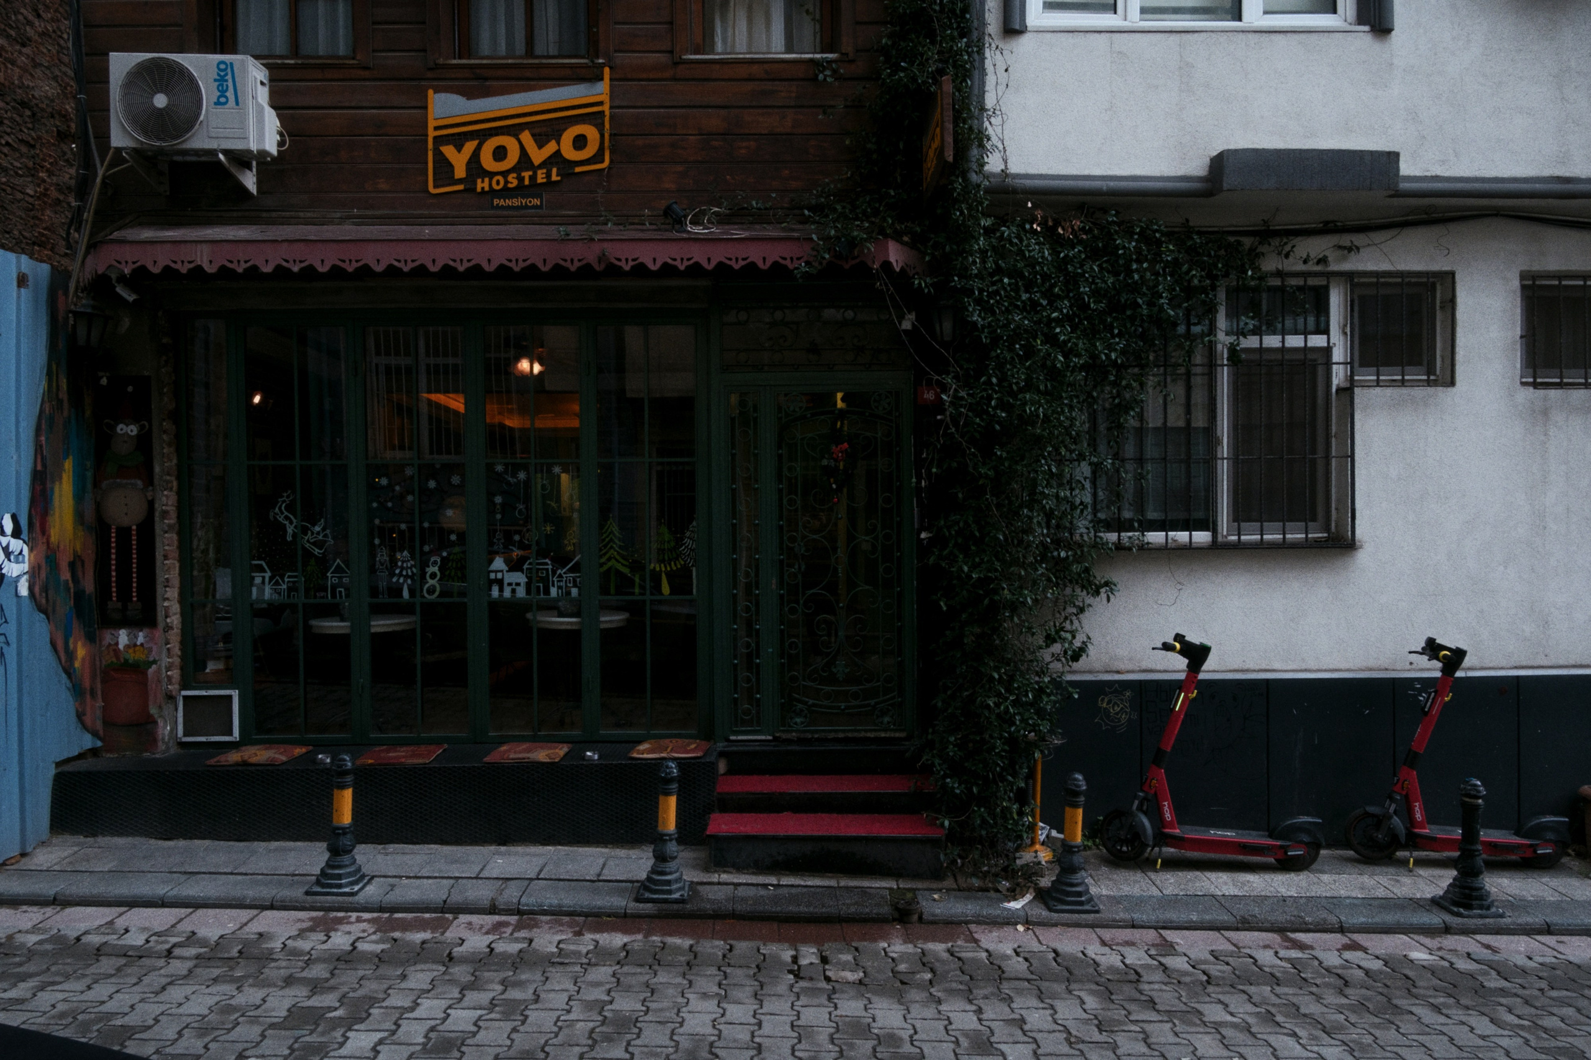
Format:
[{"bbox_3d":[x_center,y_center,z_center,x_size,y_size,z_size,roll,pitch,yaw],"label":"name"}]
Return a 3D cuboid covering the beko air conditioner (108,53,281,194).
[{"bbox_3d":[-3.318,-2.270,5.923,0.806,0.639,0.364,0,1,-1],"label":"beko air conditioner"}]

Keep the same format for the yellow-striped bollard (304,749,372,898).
[{"bbox_3d":[-2.180,1.386,5.064,0.235,0.632,0.235,0,1,-2],"label":"yellow-striped bollard"}]

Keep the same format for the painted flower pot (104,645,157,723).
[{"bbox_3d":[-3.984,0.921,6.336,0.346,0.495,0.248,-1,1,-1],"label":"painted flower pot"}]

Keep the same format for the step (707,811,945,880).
[{"bbox_3d":[0.154,1.633,5.515,1.189,0.211,0.384,0,1,-1],"label":"step"}]

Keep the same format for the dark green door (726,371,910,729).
[{"bbox_3d":[0.133,0.189,6.286,1.097,2.082,0.089,0,1,-1],"label":"dark green door"}]

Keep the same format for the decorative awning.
[{"bbox_3d":[-1.674,-1.597,6.024,4.871,0.381,0.423,0,1,-1],"label":"decorative awning"}]

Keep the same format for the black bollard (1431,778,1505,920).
[{"bbox_3d":[3.354,1.569,5.300,0.235,0.655,0.235,0,1,-2],"label":"black bollard"}]

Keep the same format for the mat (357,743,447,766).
[{"bbox_3d":[-2.166,1.254,5.874,0.389,0.035,0.414,0,1,-1],"label":"mat"}]

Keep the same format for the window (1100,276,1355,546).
[{"bbox_3d":[2.437,-0.685,6.083,1.564,1.571,0.158,0,1,-2],"label":"window"}]

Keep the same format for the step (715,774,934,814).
[{"bbox_3d":[0.169,1.511,6.076,1.218,0.119,0.410,0,1,-1],"label":"step"}]

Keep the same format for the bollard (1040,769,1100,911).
[{"bbox_3d":[1.338,1.504,5.174,0.235,0.645,0.235,0,1,-2],"label":"bollard"}]

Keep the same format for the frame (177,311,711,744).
[{"bbox_3d":[-2.085,-0.015,6.330,3.171,2.566,0.120,0,1,-1],"label":"frame"}]

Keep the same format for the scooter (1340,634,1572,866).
[{"bbox_3d":[3.599,1.209,5.758,1.230,1.256,0.492,0,1,-2],"label":"scooter"}]

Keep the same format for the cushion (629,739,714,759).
[{"bbox_3d":[-0.698,1.238,5.921,0.417,0.044,0.384,0,1,-1],"label":"cushion"}]

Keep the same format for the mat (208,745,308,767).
[{"bbox_3d":[-2.959,1.259,5.875,0.419,0.035,0.424,0,1,-1],"label":"mat"}]

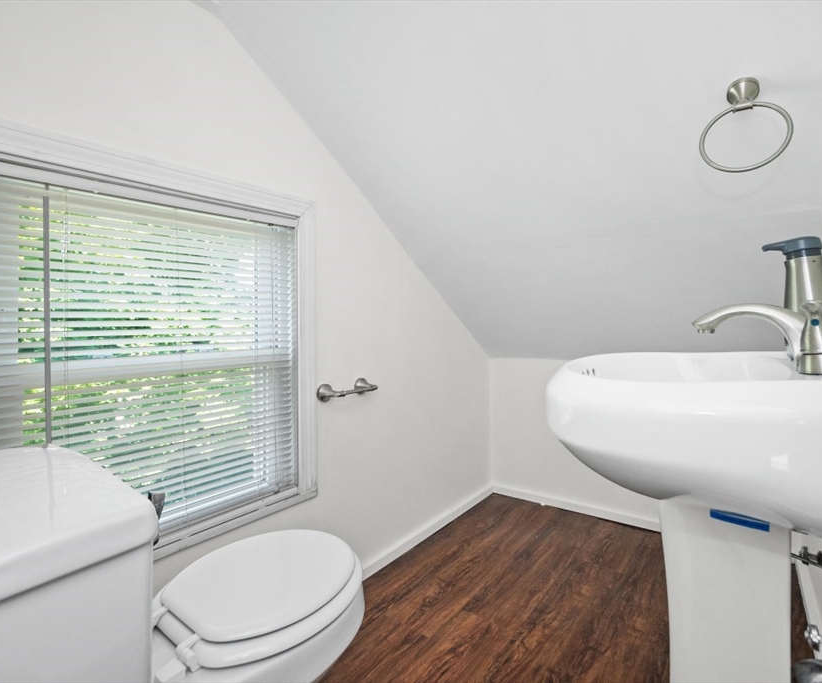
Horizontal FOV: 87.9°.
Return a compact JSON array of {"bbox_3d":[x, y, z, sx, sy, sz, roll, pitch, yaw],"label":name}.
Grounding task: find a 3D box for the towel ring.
[{"bbox_3d":[0.669,-0.431,0.857,0.148,0.195,0.075,1,2,39],"label":"towel ring"}]

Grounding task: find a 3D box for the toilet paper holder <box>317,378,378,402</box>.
[{"bbox_3d":[-0.202,0.168,1.452,0.085,0.059,0.228,1,2,39],"label":"toilet paper holder"}]

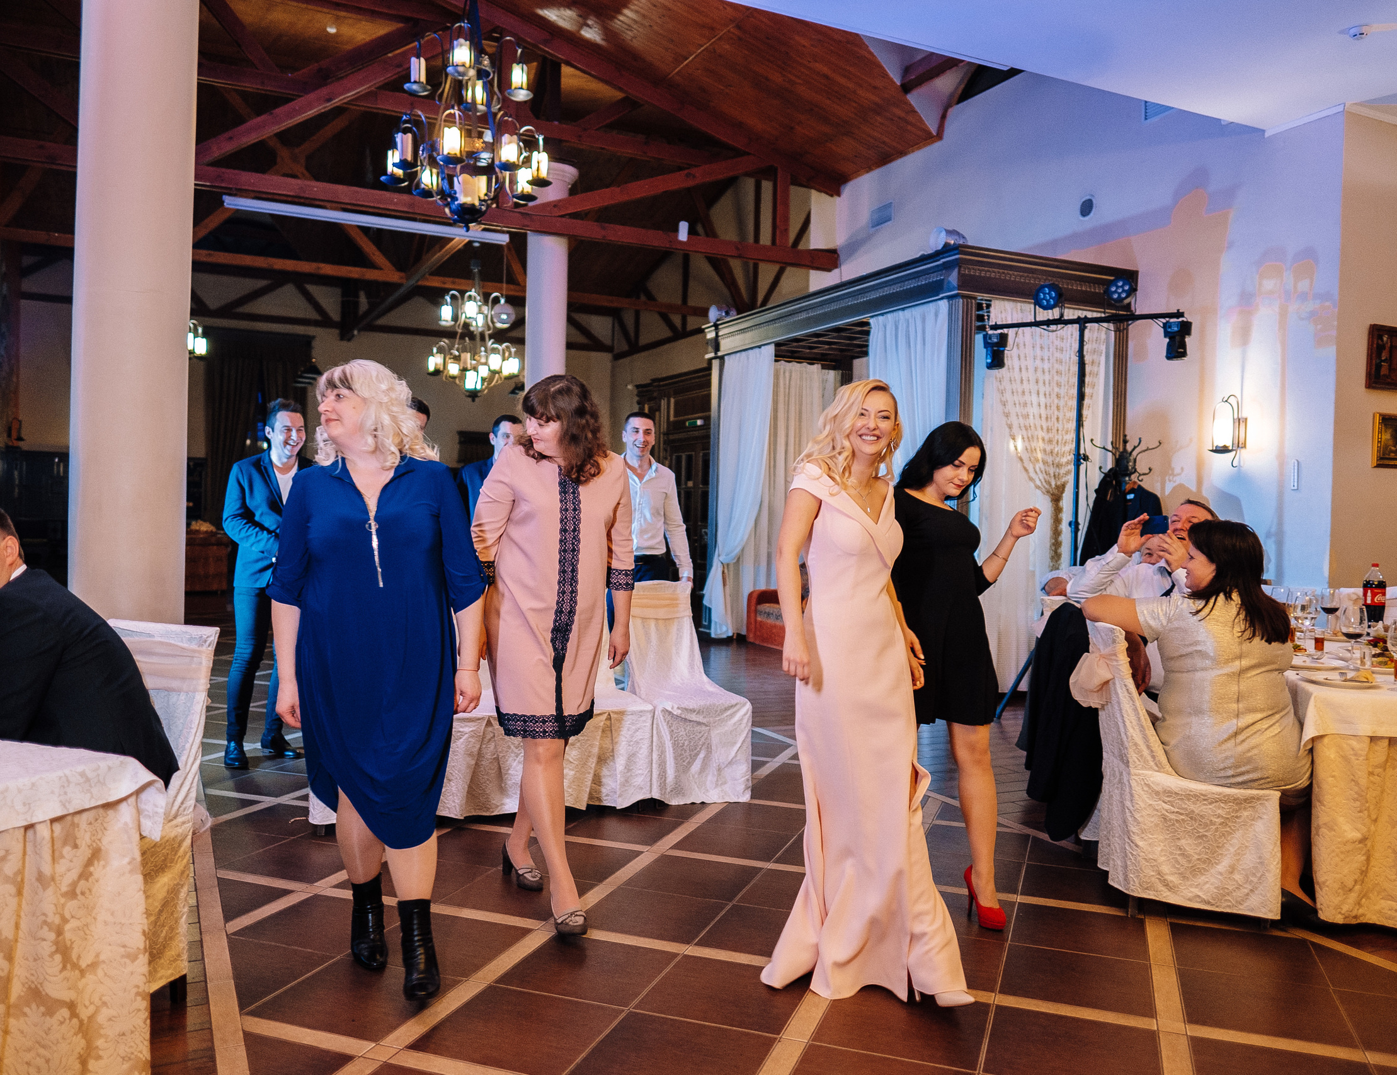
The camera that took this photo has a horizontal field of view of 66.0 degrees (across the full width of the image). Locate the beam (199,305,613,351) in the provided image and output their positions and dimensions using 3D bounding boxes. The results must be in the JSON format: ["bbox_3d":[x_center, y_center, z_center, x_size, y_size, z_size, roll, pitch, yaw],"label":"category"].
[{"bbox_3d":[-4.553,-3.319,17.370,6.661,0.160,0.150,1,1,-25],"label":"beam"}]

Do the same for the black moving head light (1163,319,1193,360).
[{"bbox_3d":[3.077,-1.277,6.900,0.140,0.250,0.150,1,0,-41],"label":"black moving head light"}]

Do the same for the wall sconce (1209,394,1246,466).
[{"bbox_3d":[3.679,-0.760,7.505,0.290,0.500,0.180,1,1,-25],"label":"wall sconce"}]

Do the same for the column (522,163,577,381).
[{"bbox_3d":[-1.728,-1.628,12.315,0.620,5.324,0.620,1,1,-25],"label":"column"}]

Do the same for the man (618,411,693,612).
[{"bbox_3d":[-0.250,0.268,5.500,0.520,1.810,0.320,2,0,-3],"label":"man"}]

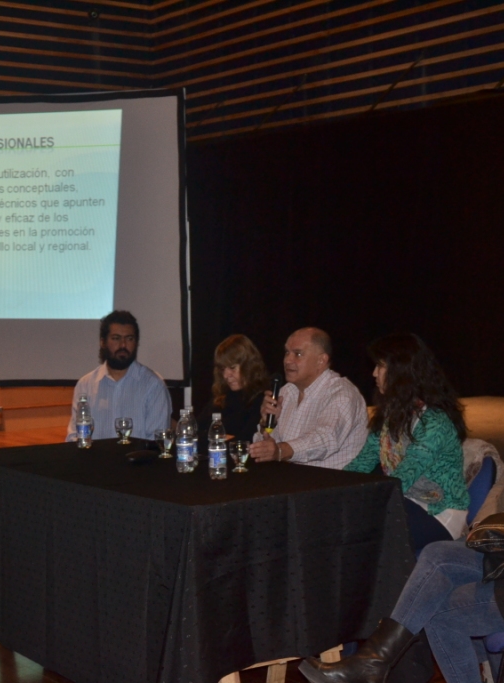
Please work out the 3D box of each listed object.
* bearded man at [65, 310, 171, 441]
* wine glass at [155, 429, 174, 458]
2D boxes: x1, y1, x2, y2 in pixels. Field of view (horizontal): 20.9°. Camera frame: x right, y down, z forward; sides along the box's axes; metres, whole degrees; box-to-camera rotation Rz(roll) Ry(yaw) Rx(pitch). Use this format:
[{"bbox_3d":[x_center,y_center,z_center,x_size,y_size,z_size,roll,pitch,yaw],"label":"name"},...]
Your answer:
[{"bbox_3d":[-0.644,0.521,6.030,0.530,1.299,0.700,1,3,20],"label":"bearded man"},{"bbox_3d":[-0.339,0.399,5.337,0.074,0.107,0.074,0,3,0],"label":"wine glass"}]

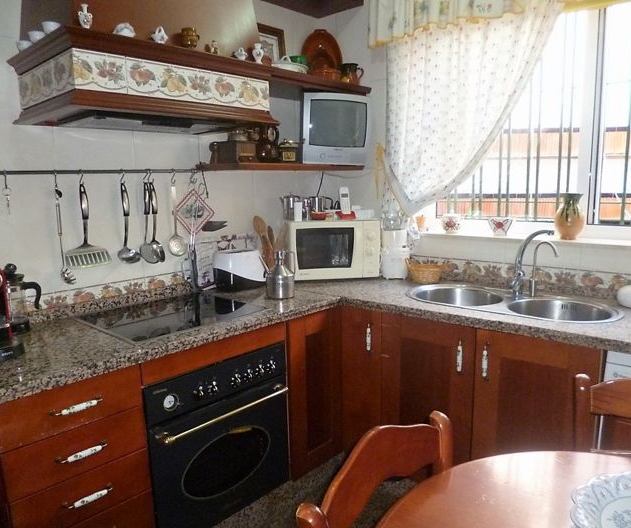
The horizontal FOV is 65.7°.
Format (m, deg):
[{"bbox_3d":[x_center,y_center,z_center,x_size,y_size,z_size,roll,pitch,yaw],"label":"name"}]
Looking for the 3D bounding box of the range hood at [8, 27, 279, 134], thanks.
[{"bbox_3d":[-0.617,-0.639,1.850,0.540,0.214,0.804,7,12,43],"label":"range hood"}]

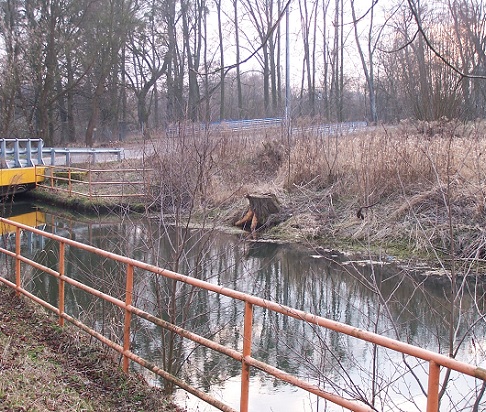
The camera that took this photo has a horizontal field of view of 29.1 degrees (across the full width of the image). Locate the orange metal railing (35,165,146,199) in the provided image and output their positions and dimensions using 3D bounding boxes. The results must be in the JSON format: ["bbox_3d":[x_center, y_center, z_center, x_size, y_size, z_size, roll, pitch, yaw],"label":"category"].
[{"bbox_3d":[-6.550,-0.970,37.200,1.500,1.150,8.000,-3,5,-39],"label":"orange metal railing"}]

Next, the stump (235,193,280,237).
[{"bbox_3d":[0.375,0.200,24.100,1.150,1.080,1.050,0,4,0],"label":"stump"}]

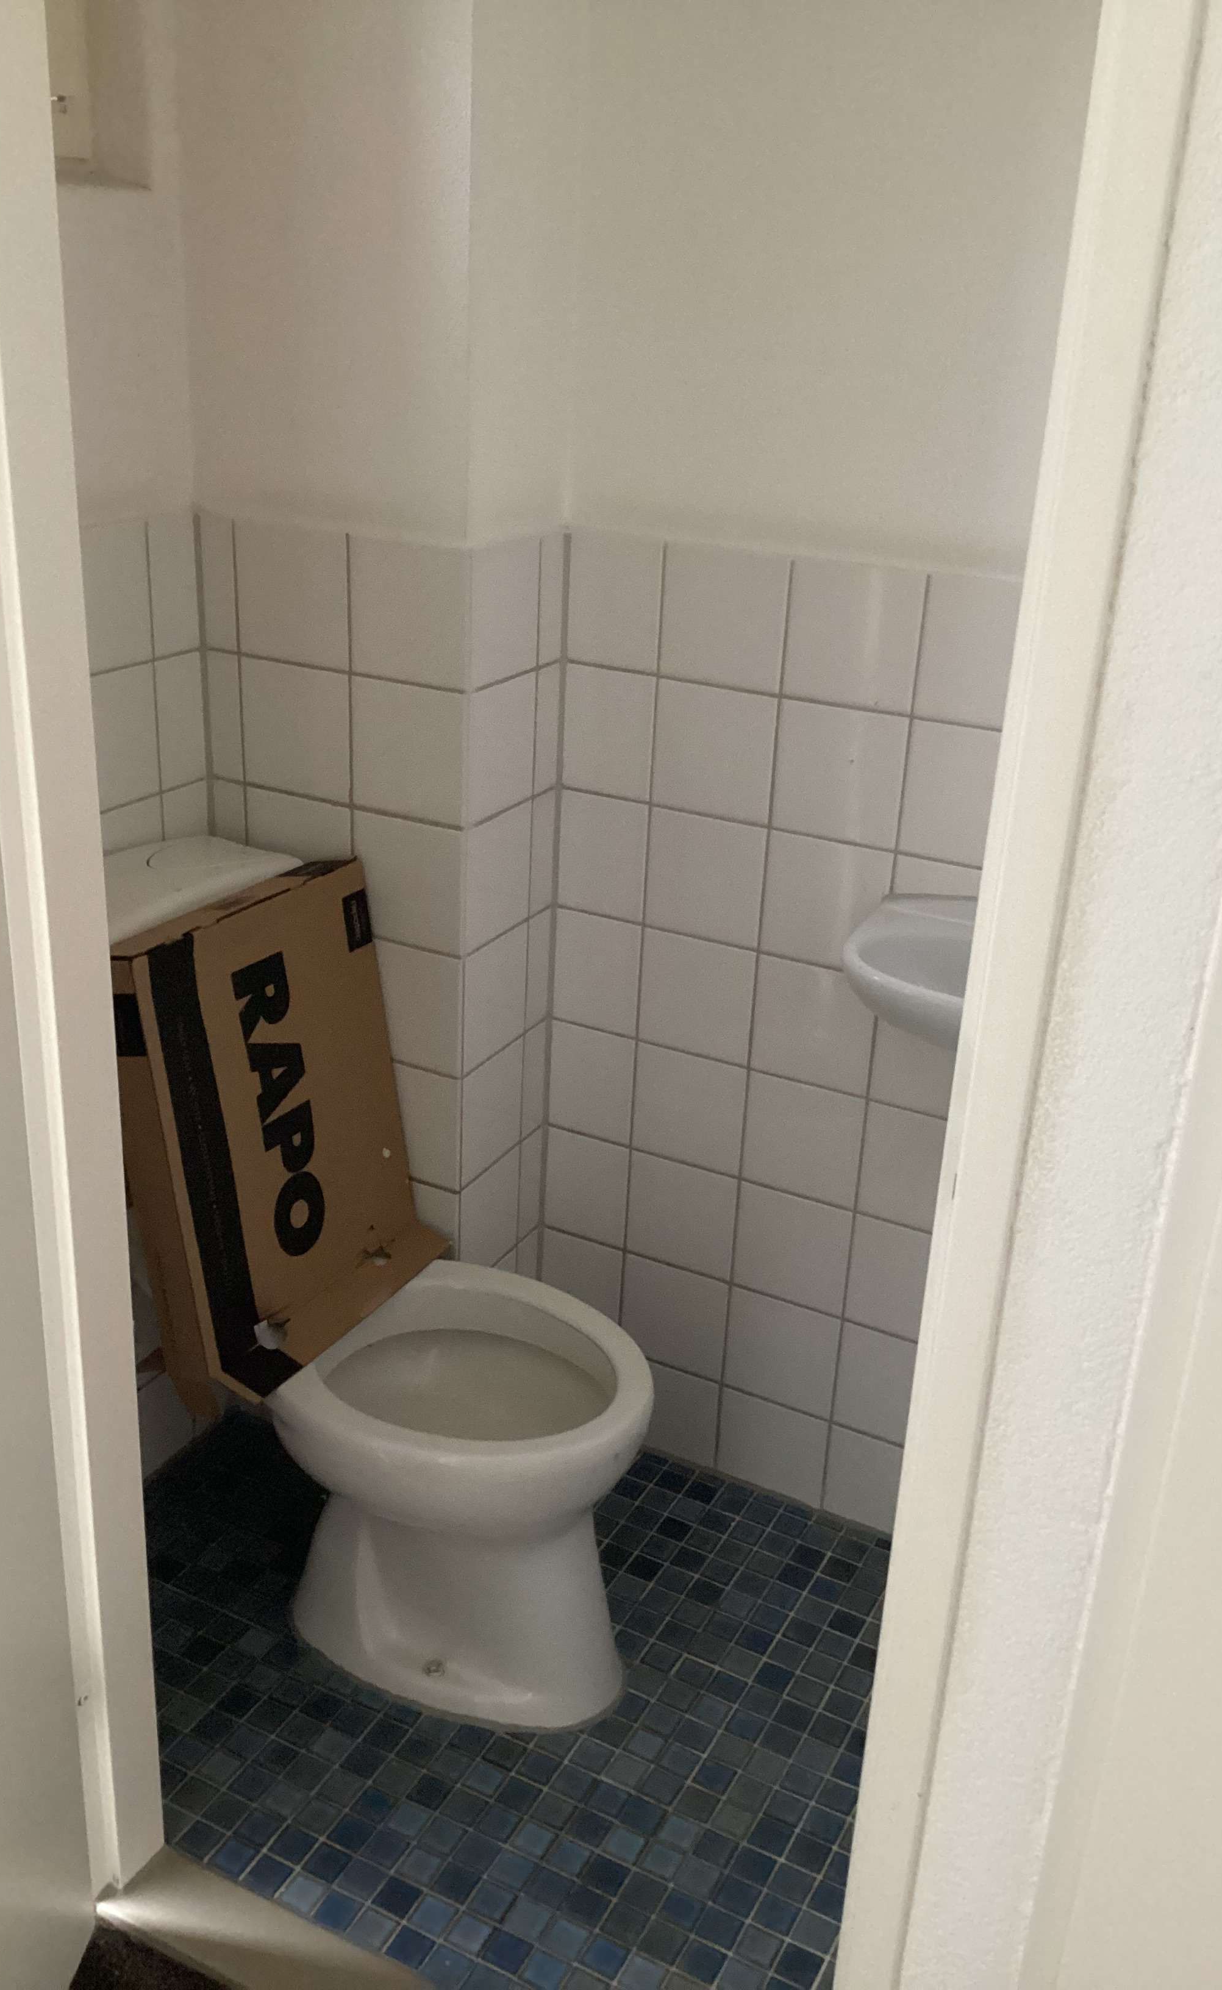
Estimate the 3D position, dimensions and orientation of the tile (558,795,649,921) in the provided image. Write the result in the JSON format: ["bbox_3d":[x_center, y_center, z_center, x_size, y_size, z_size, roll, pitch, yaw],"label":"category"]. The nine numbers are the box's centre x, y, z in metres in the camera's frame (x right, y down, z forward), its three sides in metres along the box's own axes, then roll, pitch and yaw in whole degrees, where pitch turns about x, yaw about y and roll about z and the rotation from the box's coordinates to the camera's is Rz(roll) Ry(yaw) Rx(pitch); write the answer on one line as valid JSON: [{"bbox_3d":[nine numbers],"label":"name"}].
[{"bbox_3d":[-0.009,-0.168,2.150,0.119,0.149,0.009,14,26,24],"label":"tile"}]

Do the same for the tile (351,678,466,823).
[{"bbox_3d":[-0.222,-0.270,1.976,0.148,0.149,0.010,14,25,24],"label":"tile"}]

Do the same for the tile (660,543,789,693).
[{"bbox_3d":[0.127,-0.417,1.972,0.148,0.148,0.010,14,25,24],"label":"tile"}]

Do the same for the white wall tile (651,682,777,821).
[{"bbox_3d":[0.121,-0.279,2.042,0.149,0.149,0.010,14,25,24],"label":"white wall tile"}]

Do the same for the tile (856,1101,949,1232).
[{"bbox_3d":[0.369,0.209,2.094,0.149,0.149,0.010,14,25,24],"label":"tile"}]

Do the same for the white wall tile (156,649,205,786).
[{"bbox_3d":[-0.497,-0.315,2.048,0.009,0.149,0.079,14,26,24],"label":"white wall tile"}]

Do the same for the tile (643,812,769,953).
[{"bbox_3d":[0.113,-0.138,2.094,0.148,0.149,0.009,14,26,24],"label":"tile"}]

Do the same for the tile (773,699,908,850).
[{"bbox_3d":[0.256,-0.246,1.979,0.149,0.149,0.010,14,25,24],"label":"tile"}]

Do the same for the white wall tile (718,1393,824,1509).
[{"bbox_3d":[0.212,0.589,2.332,0.149,0.134,0.010,14,25,24],"label":"white wall tile"}]

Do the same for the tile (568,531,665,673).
[{"bbox_3d":[0.007,-0.451,2.039,0.118,0.151,0.010,14,25,24],"label":"tile"}]

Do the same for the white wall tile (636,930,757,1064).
[{"bbox_3d":[0.106,0.002,2.151,0.148,0.148,0.010,14,25,24],"label":"white wall tile"}]

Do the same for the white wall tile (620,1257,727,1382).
[{"bbox_3d":[0.084,0.421,2.335,0.149,0.149,0.010,14,25,24],"label":"white wall tile"}]

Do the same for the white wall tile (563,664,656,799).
[{"bbox_3d":[-0.001,-0.307,2.087,0.117,0.148,0.010,14,25,24],"label":"white wall tile"}]

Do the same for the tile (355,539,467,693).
[{"bbox_3d":[-0.214,-0.410,1.915,0.150,0.149,0.009,14,26,24],"label":"tile"}]

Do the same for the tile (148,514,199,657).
[{"bbox_3d":[-0.490,-0.456,1.988,0.010,0.148,0.078,14,25,24],"label":"tile"}]

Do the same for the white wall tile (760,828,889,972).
[{"bbox_3d":[0.247,-0.105,2.033,0.148,0.149,0.009,14,26,24],"label":"white wall tile"}]

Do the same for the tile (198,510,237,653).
[{"bbox_3d":[-0.440,-0.467,2.023,0.047,0.151,0.010,14,25,24],"label":"tile"}]

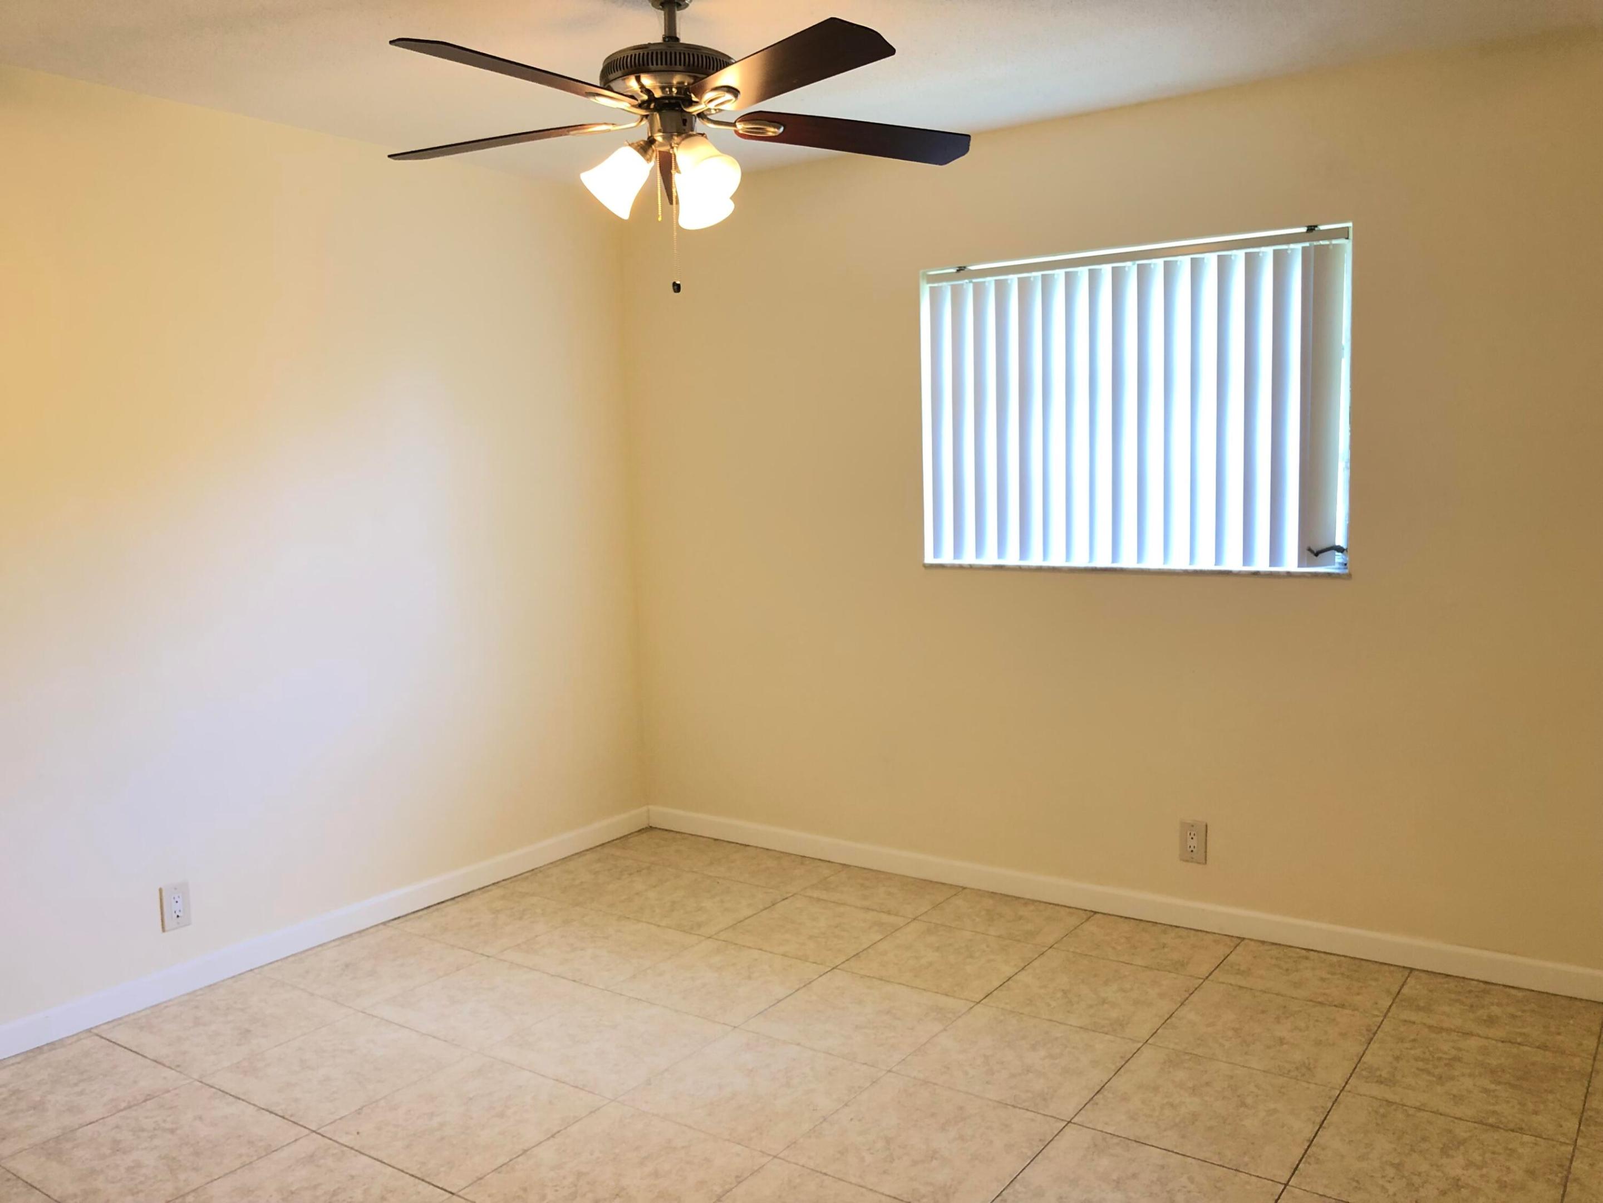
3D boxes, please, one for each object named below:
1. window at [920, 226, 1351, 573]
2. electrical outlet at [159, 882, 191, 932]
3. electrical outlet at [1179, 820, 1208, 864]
[{"bbox_3d":[0.973,-0.578,3.941,1.335,0.950,0.100,3,7,35],"label":"window"},{"bbox_3d":[-1.728,0.846,3.590,0.011,0.125,0.078,3,7,35],"label":"electrical outlet"},{"bbox_3d":[1.176,0.725,3.897,0.079,0.125,0.011,3,7,35],"label":"electrical outlet"}]

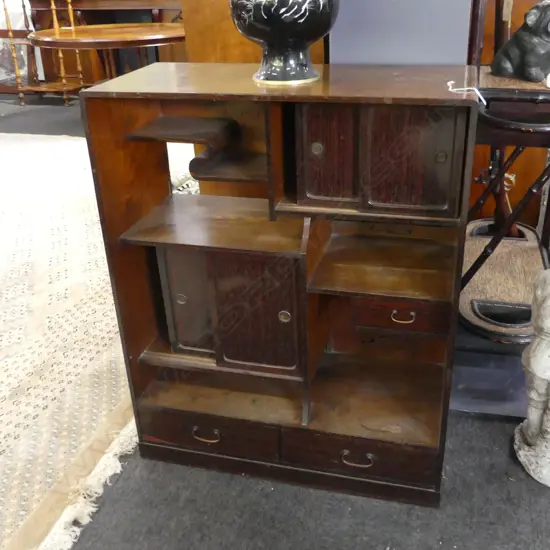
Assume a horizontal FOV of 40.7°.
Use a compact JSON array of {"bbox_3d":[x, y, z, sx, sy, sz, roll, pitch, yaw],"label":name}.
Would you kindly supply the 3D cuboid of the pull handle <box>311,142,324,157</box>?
[{"bbox_3d":[0.097,-0.289,1.704,0.029,0.028,0.007,5,27,15],"label":"pull handle"}]

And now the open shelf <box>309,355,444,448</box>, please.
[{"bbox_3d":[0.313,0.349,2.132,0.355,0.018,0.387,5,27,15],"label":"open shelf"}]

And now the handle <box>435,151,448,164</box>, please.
[{"bbox_3d":[0.364,-0.256,1.615,0.029,0.028,0.007,5,27,15],"label":"handle"}]

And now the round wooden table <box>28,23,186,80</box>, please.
[{"bbox_3d":[-1.126,-1.354,5.331,1.120,0.740,1.050,-2,26,0],"label":"round wooden table"}]

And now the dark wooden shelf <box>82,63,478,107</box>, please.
[{"bbox_3d":[0.035,-0.473,1.817,0.900,0.016,0.408,5,27,15],"label":"dark wooden shelf"}]

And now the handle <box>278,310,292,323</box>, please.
[{"bbox_3d":[0.025,0.105,1.905,0.029,0.028,0.007,5,27,15],"label":"handle"}]

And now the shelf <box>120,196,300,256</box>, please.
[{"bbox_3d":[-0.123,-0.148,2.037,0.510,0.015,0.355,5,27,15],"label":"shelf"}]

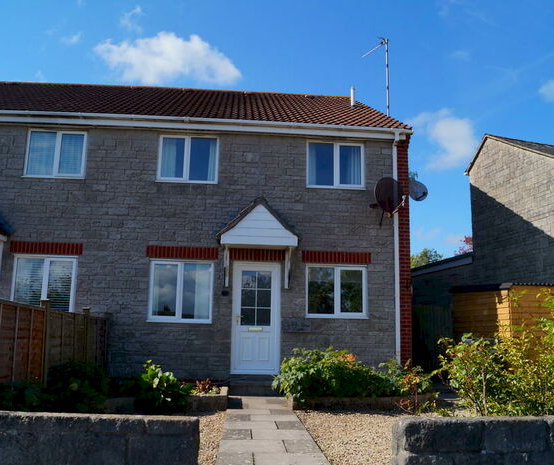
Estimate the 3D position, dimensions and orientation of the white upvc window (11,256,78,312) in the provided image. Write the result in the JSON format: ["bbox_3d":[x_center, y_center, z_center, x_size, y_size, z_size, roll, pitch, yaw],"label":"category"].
[{"bbox_3d":[-4.376,1.042,9.884,1.185,1.168,0.100,2,-8,-3],"label":"white upvc window"}]

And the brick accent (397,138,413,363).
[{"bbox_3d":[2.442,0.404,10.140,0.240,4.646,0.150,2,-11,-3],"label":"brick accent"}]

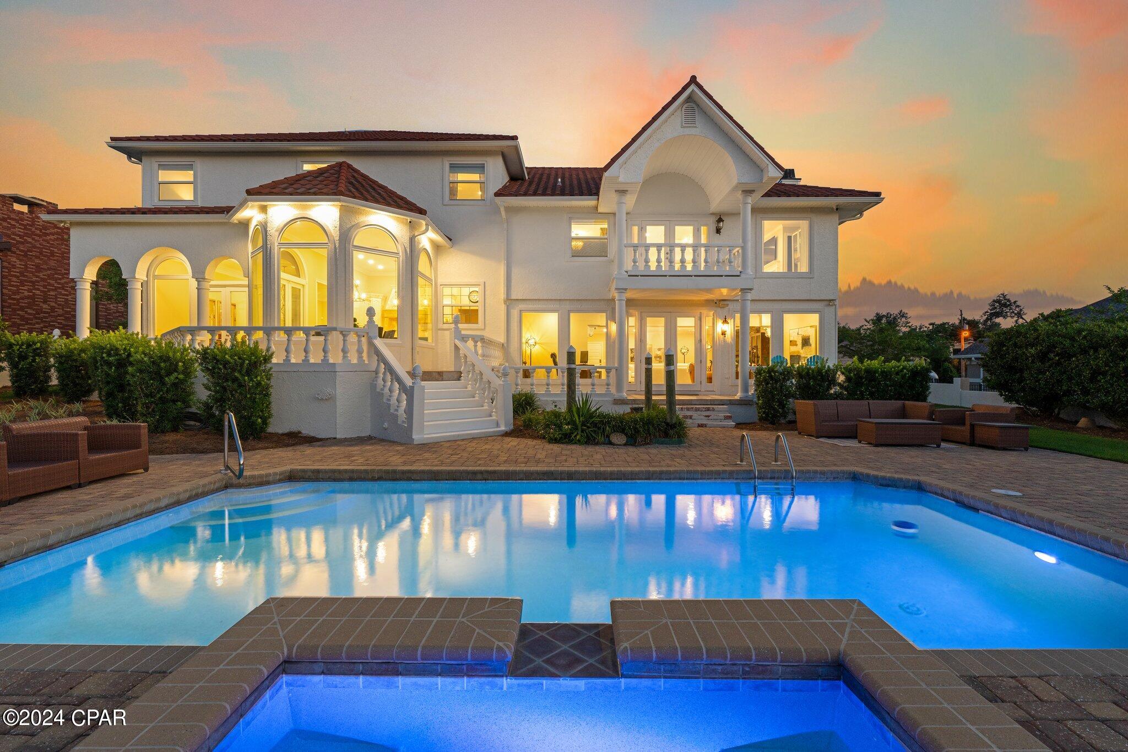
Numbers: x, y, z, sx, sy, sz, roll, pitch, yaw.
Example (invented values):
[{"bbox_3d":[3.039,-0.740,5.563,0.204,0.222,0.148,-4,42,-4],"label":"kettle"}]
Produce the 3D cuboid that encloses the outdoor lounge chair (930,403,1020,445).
[{"bbox_3d":[7.980,0.914,9.728,0.900,0.730,1.020,0,1,5],"label":"outdoor lounge chair"}]

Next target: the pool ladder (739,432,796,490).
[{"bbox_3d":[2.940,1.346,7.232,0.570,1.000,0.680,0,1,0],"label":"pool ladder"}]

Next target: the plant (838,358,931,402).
[{"bbox_3d":[8.300,0.416,13.004,2.200,1.680,1.100,0,1,0],"label":"plant"}]

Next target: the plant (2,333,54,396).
[{"bbox_3d":[-14.200,-0.287,13.298,1.280,1.680,1.250,0,1,0],"label":"plant"}]

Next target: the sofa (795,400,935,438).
[{"bbox_3d":[6.240,0.907,10.528,2.270,0.740,0.870,0,1,4],"label":"sofa"}]

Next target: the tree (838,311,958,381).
[{"bbox_3d":[24.000,-1.717,35.986,8.000,5.600,6.500,0,1,0],"label":"tree"}]

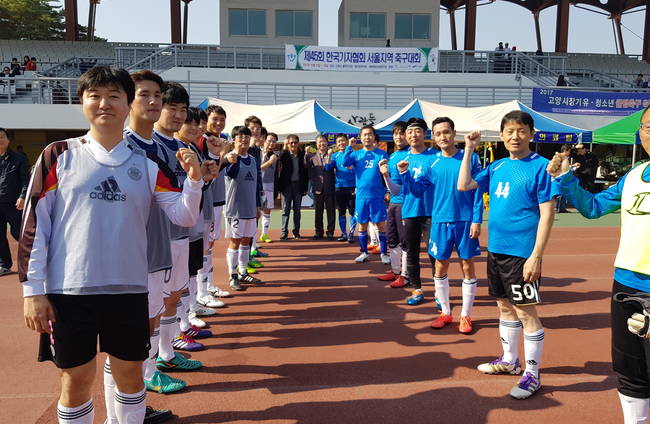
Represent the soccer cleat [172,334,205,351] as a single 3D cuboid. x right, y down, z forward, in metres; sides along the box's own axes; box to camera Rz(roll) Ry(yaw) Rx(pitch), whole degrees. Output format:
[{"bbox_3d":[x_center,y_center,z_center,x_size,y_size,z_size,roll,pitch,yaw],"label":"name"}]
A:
[{"bbox_3d":[-1.012,0.946,3.587,0.280,0.110,0.100,2,7,16],"label":"soccer cleat"}]

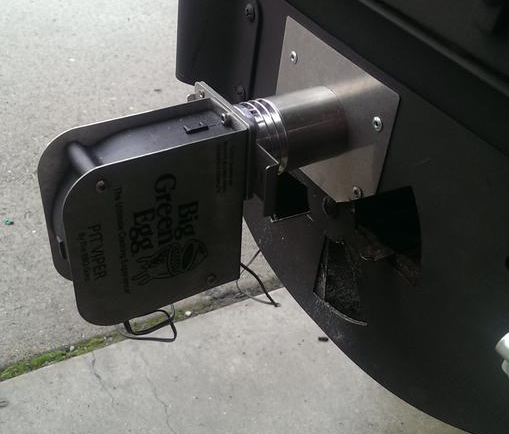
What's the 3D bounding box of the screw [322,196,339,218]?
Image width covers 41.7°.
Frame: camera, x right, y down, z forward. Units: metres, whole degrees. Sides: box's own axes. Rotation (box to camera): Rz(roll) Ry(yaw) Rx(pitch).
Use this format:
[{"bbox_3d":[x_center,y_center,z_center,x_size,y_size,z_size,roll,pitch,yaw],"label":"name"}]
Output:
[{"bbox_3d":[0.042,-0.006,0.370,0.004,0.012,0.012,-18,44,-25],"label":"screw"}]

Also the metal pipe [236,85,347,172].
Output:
[{"bbox_3d":[0.015,-0.043,0.341,0.053,0.038,0.038,-17,43,-25],"label":"metal pipe"}]

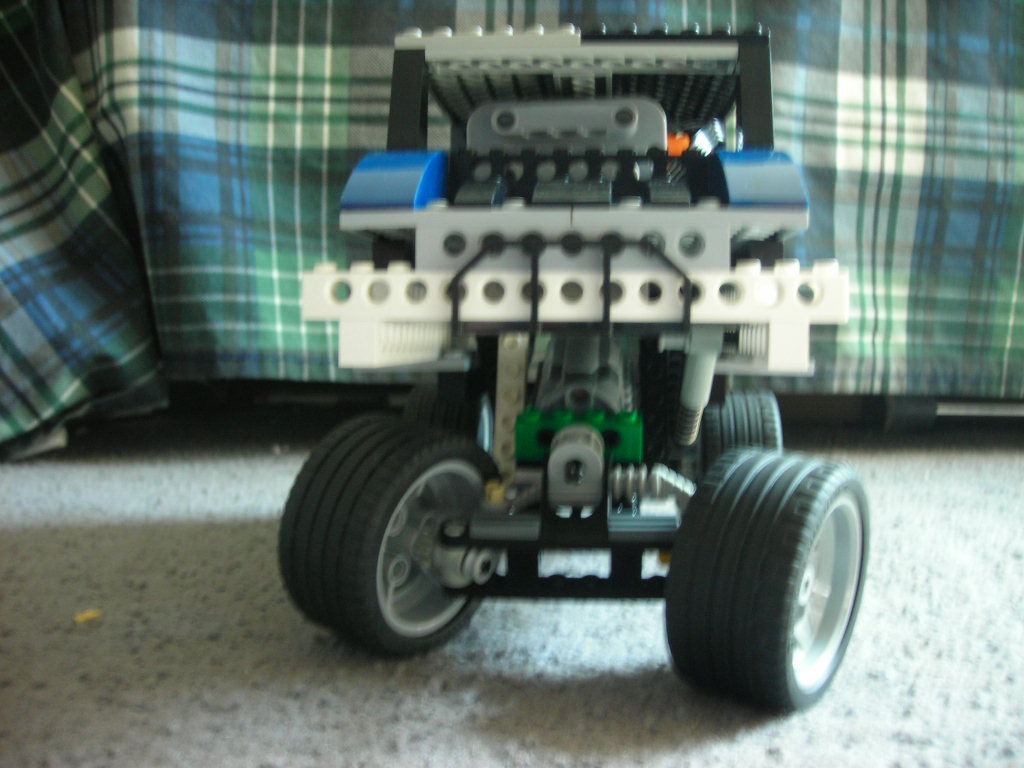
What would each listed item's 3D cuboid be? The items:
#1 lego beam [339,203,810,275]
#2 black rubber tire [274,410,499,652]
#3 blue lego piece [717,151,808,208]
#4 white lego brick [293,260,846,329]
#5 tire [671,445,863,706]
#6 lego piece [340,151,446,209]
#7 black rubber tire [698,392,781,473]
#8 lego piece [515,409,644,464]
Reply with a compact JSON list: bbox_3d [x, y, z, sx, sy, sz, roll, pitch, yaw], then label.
[{"bbox_3d":[0.013,-0.030,0.238,0.096,0.014,0.013,1,4,5],"label":"lego beam"},{"bbox_3d":[-0.028,0.036,0.270,0.028,0.056,0.056,12,10,35],"label":"black rubber tire"},{"bbox_3d":[0.054,-0.043,0.242,0.016,0.015,0.032,1,4,5],"label":"blue lego piece"},{"bbox_3d":[0.013,-0.019,0.236,0.112,0.011,0.008,1,4,5],"label":"white lego brick"},{"bbox_3d":[0.058,0.043,0.251,0.028,0.056,0.056,10,8,35],"label":"tire"},{"bbox_3d":[-0.026,-0.045,0.250,0.016,0.015,0.032,1,4,5],"label":"lego piece"},{"bbox_3d":[0.092,0.031,0.455,0.028,0.056,0.056,1,4,5],"label":"black rubber tire"},{"bbox_3d":[0.017,0.013,0.283,0.032,0.011,0.008,1,10,5],"label":"lego piece"}]

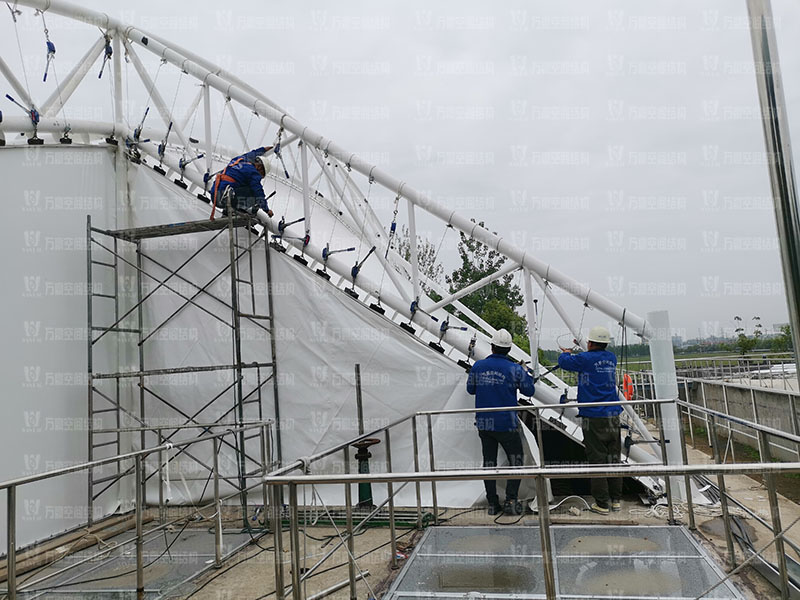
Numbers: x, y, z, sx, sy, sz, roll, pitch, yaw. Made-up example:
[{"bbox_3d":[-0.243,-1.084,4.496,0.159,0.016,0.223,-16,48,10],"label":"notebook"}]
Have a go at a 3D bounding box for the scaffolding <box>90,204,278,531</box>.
[{"bbox_3d":[-2.521,0.723,7.071,1.870,3.520,0.950,-5,-6,11],"label":"scaffolding"}]

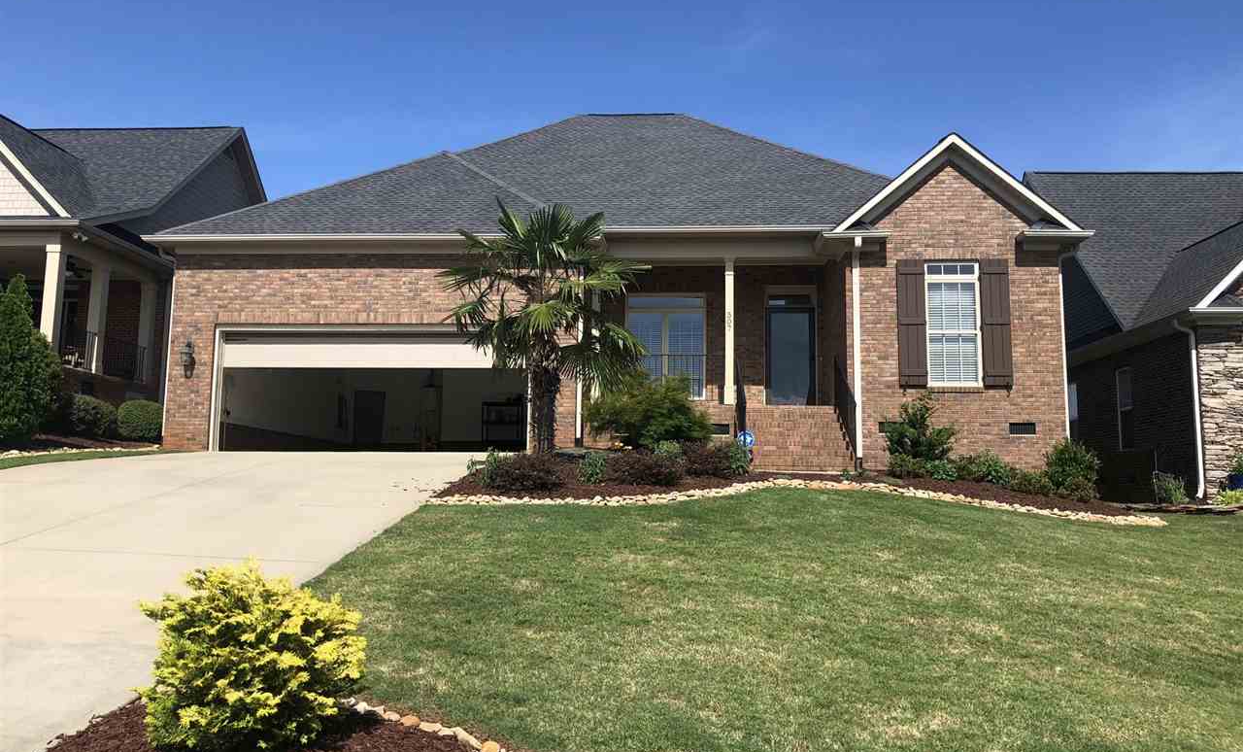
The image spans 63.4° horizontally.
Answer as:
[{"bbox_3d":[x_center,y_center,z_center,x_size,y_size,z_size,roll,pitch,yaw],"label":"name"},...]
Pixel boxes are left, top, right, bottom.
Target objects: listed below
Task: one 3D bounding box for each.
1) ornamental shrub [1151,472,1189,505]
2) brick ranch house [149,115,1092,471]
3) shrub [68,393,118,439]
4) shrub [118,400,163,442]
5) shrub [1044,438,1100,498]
[{"bbox_3d":[9.723,1.990,17.834,0.606,0.585,0.600,0,-8,4],"label":"ornamental shrub"},{"bbox_3d":[0.137,-1.926,23.806,15.900,8.950,14.000,0,-8,4],"label":"brick ranch house"},{"bbox_3d":[-10.427,0.805,19.843,0.864,0.906,0.900,0,-8,4],"label":"shrub"},{"bbox_3d":[-9.451,0.896,19.849,1.016,0.856,1.016,0,-8,3],"label":"shrub"},{"bbox_3d":[6.921,1.426,15.461,0.866,0.923,0.823,0,-8,3],"label":"shrub"}]

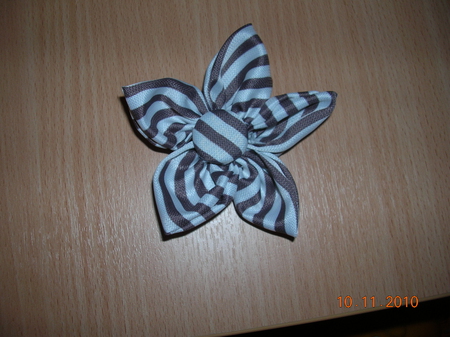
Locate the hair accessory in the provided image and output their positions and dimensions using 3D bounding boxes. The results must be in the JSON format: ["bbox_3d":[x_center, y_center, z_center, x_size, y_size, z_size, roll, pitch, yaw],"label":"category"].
[{"bbox_3d":[0.003,-0.021,0.224,0.108,0.028,0.110,0,79,-2],"label":"hair accessory"}]

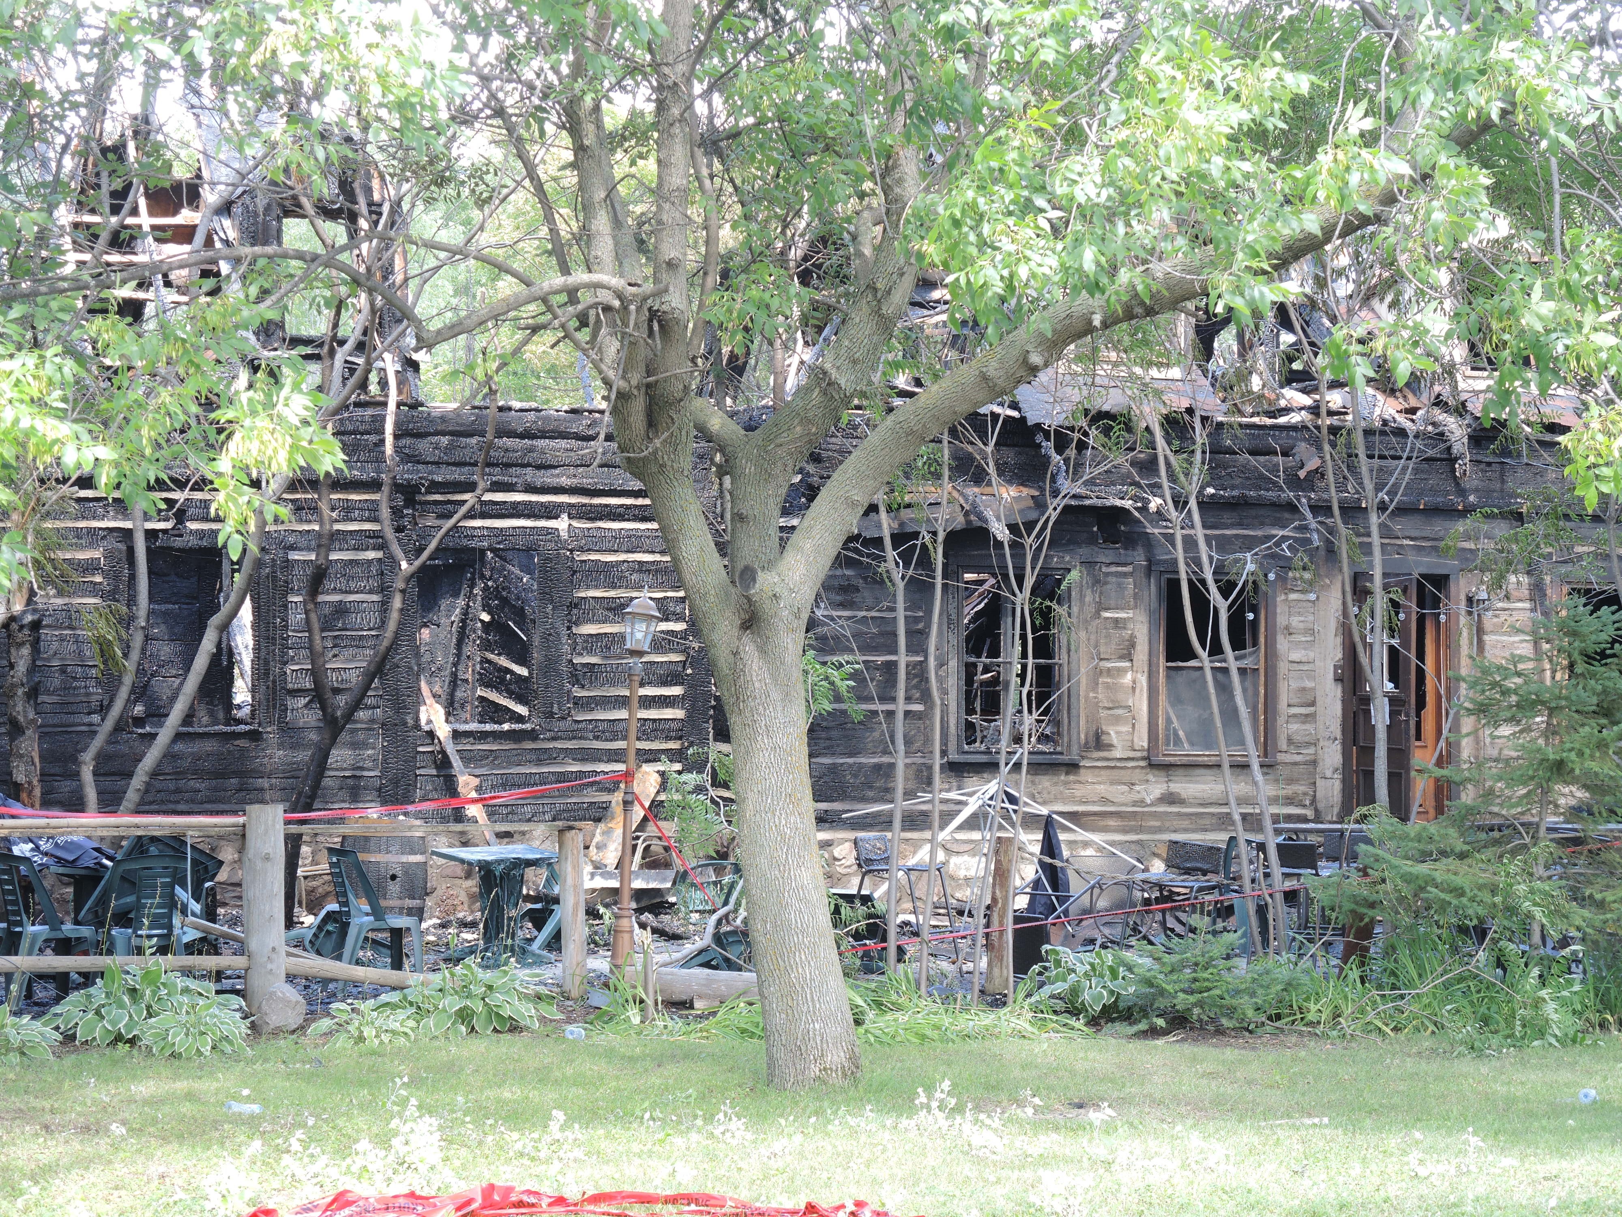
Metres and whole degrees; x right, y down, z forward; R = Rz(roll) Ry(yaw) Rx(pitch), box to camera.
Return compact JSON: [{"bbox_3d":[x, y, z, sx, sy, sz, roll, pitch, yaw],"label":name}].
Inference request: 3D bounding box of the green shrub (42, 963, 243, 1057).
[{"bbox_3d":[-3.485,2.085,18.200,1.000,0.430,0.900,0,-2,0],"label":"green shrub"}]

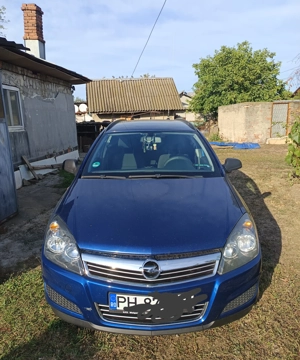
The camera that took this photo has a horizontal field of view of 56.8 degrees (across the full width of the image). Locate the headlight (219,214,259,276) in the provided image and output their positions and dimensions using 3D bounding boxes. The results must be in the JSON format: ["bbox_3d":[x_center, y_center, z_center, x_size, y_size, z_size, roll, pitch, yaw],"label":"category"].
[{"bbox_3d":[0.647,0.443,1.998,0.370,0.270,0.500,0,13,0],"label":"headlight"}]

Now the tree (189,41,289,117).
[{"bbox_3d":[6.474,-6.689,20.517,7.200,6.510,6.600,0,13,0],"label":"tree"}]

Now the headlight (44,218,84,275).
[{"bbox_3d":[-0.594,0.451,2.007,0.370,0.270,0.500,0,13,0],"label":"headlight"}]

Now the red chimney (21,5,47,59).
[{"bbox_3d":[-3.202,-4.137,7.700,0.430,1.330,0.430,1,13,5],"label":"red chimney"}]

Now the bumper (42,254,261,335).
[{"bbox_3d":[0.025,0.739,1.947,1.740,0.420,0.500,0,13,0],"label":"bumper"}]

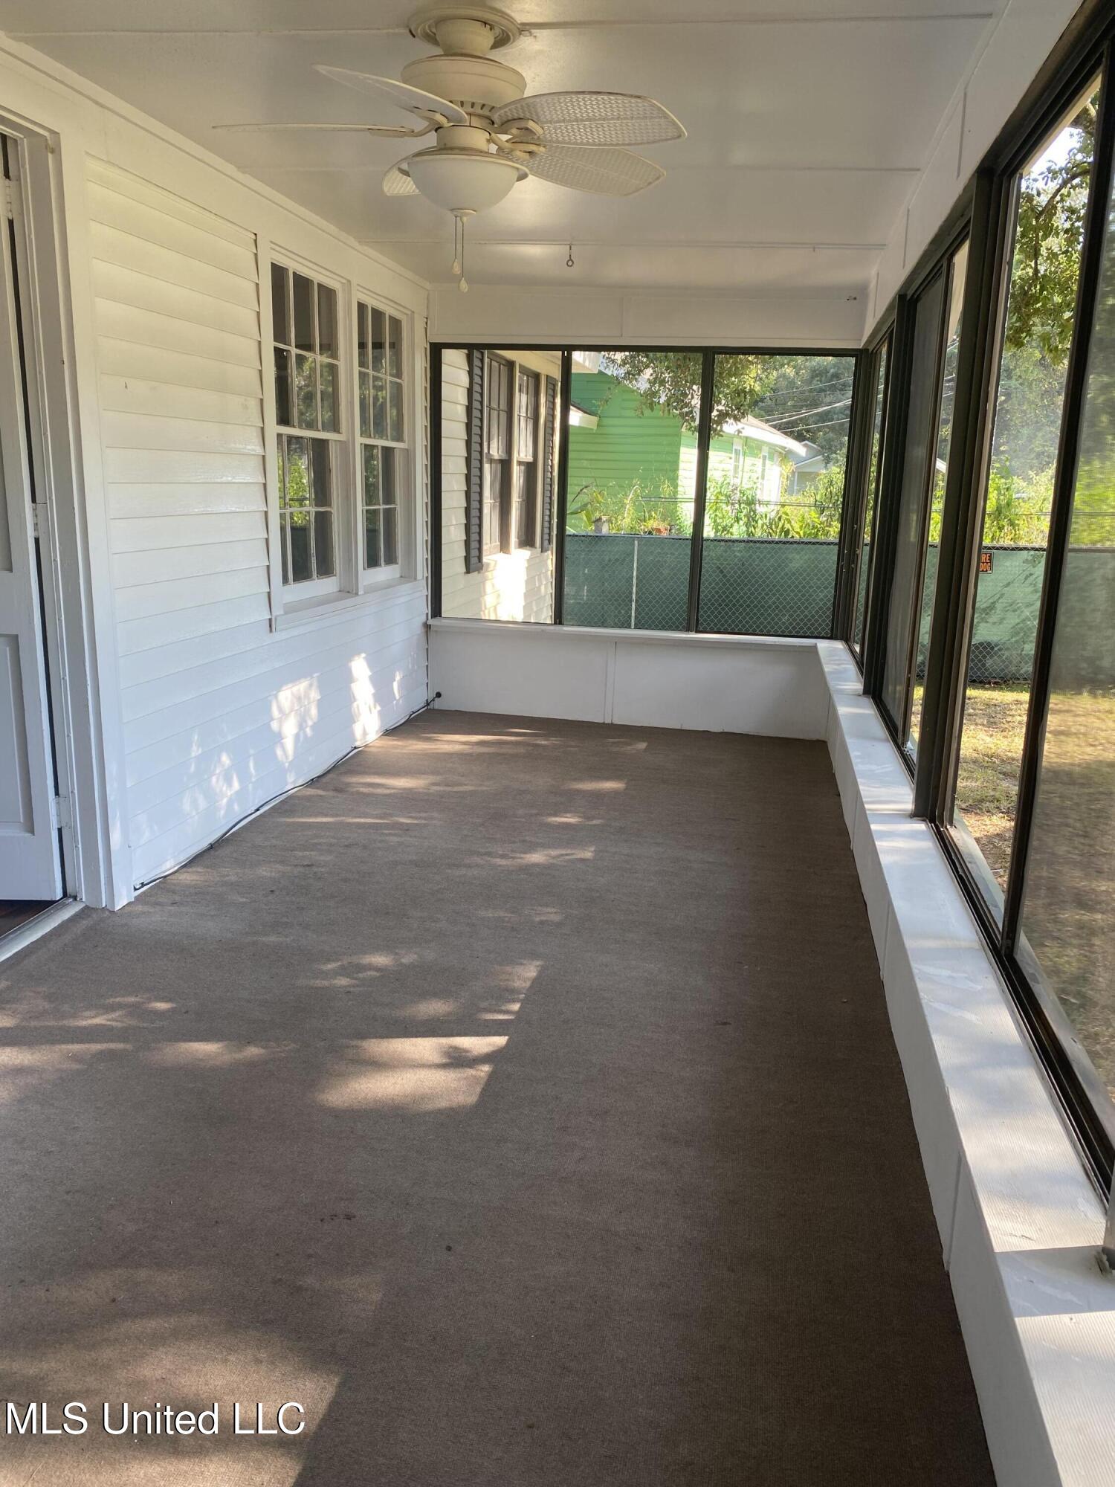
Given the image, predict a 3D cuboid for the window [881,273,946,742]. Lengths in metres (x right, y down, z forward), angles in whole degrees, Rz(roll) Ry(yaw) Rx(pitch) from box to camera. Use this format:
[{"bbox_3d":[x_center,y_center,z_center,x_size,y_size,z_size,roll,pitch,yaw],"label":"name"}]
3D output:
[{"bbox_3d":[1.288,-0.849,4.057,0.050,1.550,0.890,5,14,10],"label":"window"}]

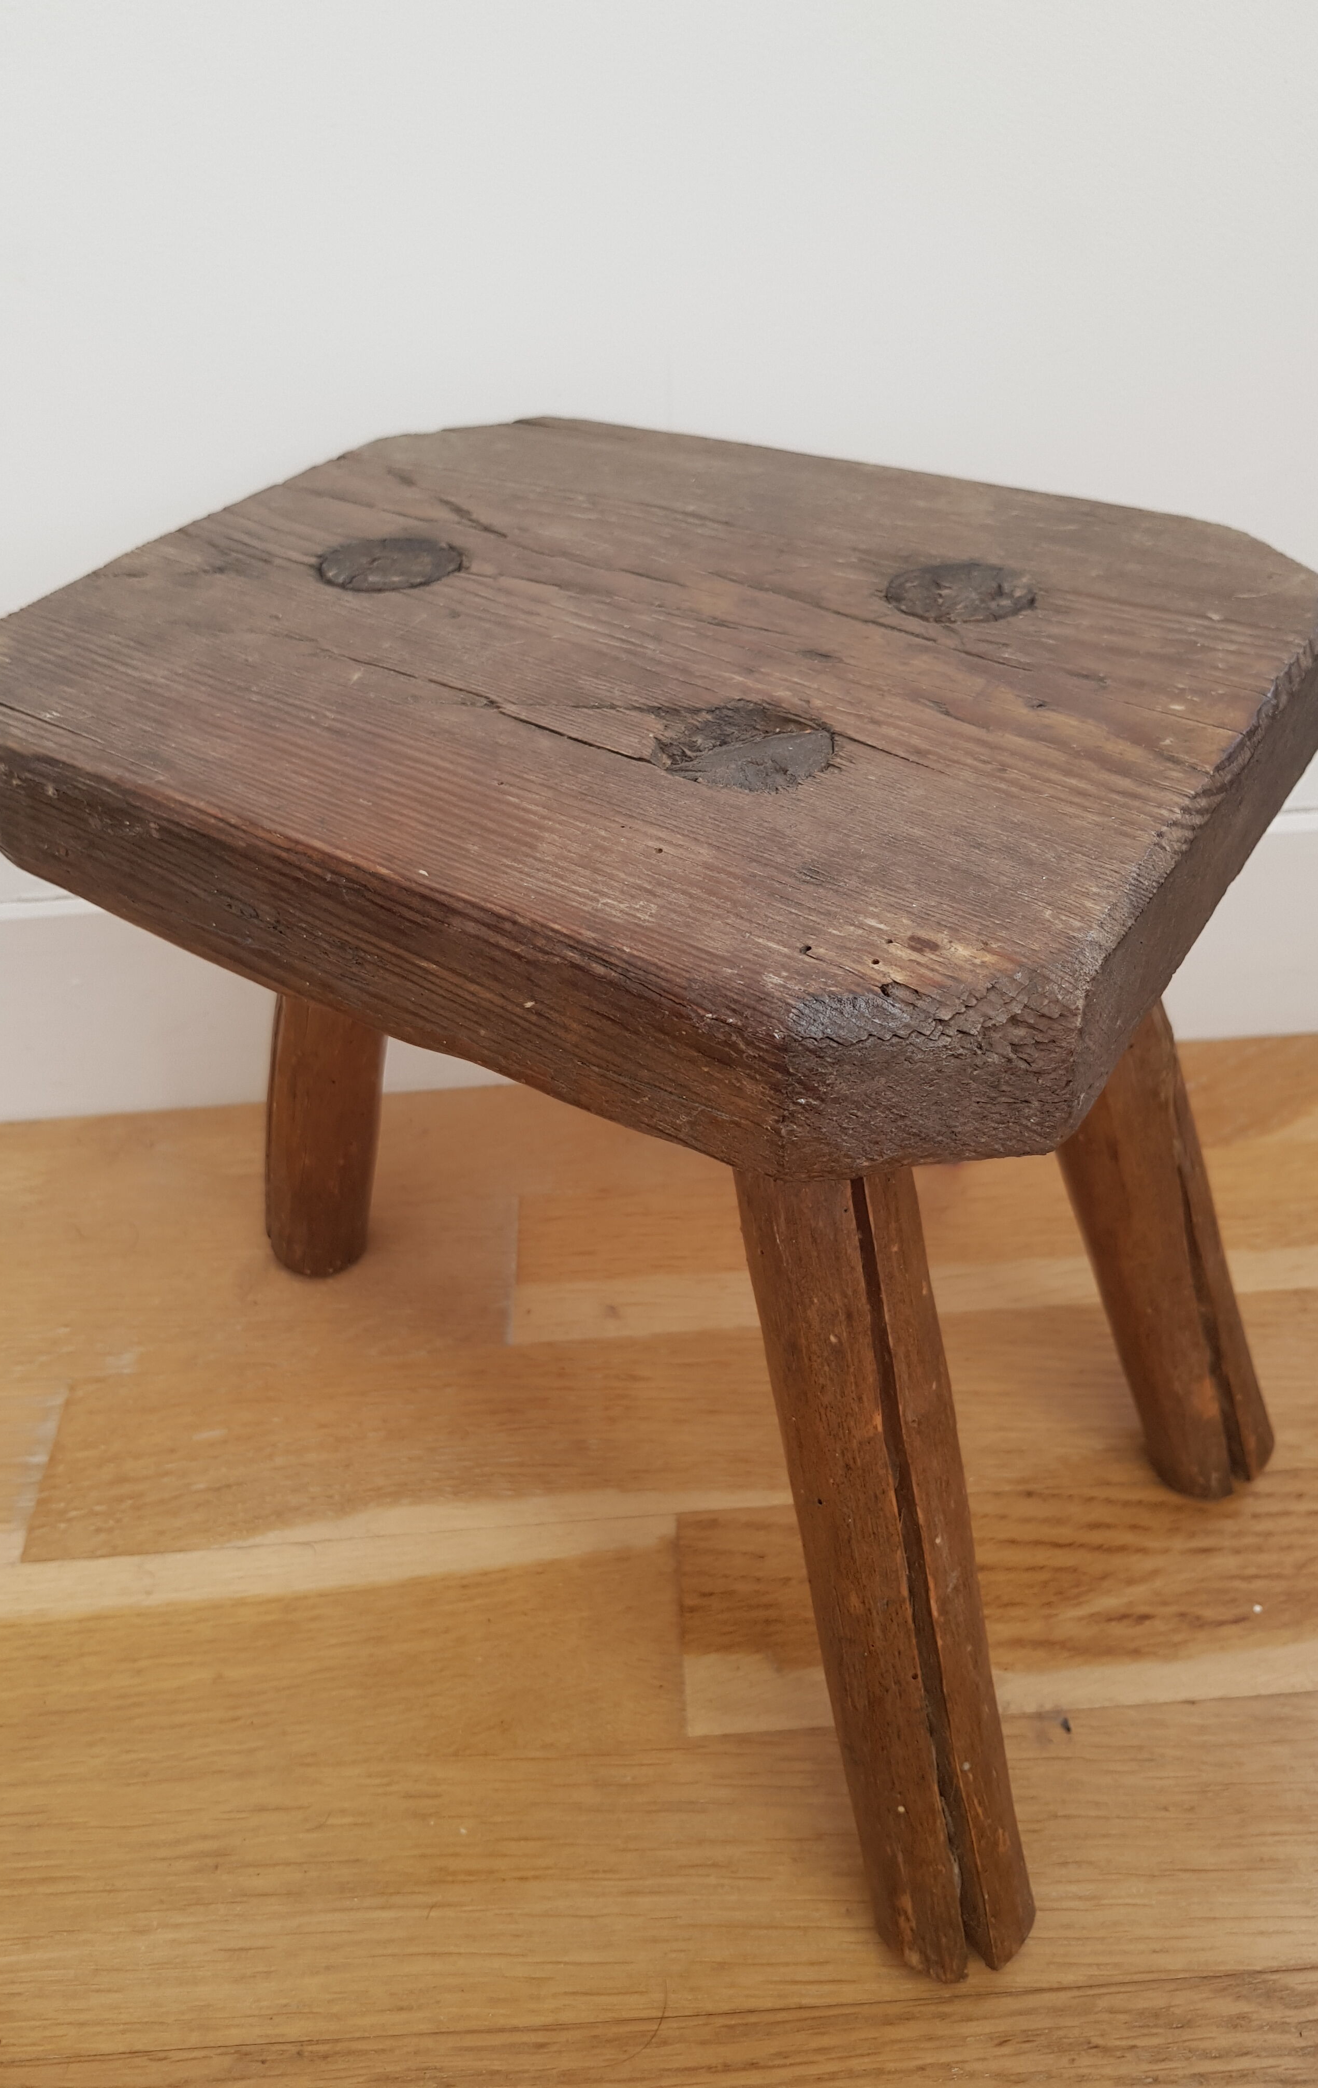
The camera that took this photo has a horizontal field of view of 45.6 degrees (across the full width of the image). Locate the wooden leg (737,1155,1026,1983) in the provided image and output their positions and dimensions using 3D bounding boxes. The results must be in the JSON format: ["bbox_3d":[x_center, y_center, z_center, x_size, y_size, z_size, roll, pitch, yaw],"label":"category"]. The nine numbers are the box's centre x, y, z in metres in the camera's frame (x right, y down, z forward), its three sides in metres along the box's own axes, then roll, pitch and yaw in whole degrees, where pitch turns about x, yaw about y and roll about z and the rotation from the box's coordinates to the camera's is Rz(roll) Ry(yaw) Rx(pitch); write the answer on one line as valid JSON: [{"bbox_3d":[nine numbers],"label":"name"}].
[{"bbox_3d":[0.049,0.102,0.345,0.038,0.265,0.038,-19,25,-15],"label":"wooden leg"}]

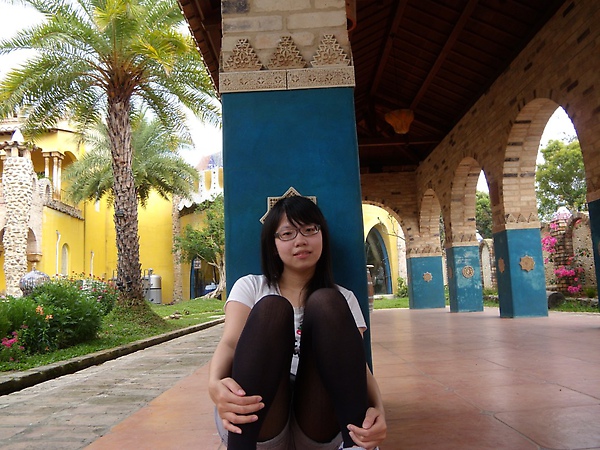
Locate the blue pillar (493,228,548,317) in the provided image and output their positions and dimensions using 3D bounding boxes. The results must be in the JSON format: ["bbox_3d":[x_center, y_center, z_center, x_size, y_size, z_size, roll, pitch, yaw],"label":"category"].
[{"bbox_3d":[3.109,0.694,6.860,0.472,1.200,0.464,-2,-8,0],"label":"blue pillar"}]

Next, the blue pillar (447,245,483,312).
[{"bbox_3d":[3.119,1.034,9.211,0.470,1.200,0.466,-2,-8,0],"label":"blue pillar"}]

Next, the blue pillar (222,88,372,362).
[{"bbox_3d":[-0.016,0.120,1.996,0.502,1.200,0.492,-2,-8,0],"label":"blue pillar"}]

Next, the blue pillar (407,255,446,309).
[{"bbox_3d":[3.016,1.389,11.639,0.729,1.200,0.456,-2,-8,0],"label":"blue pillar"}]

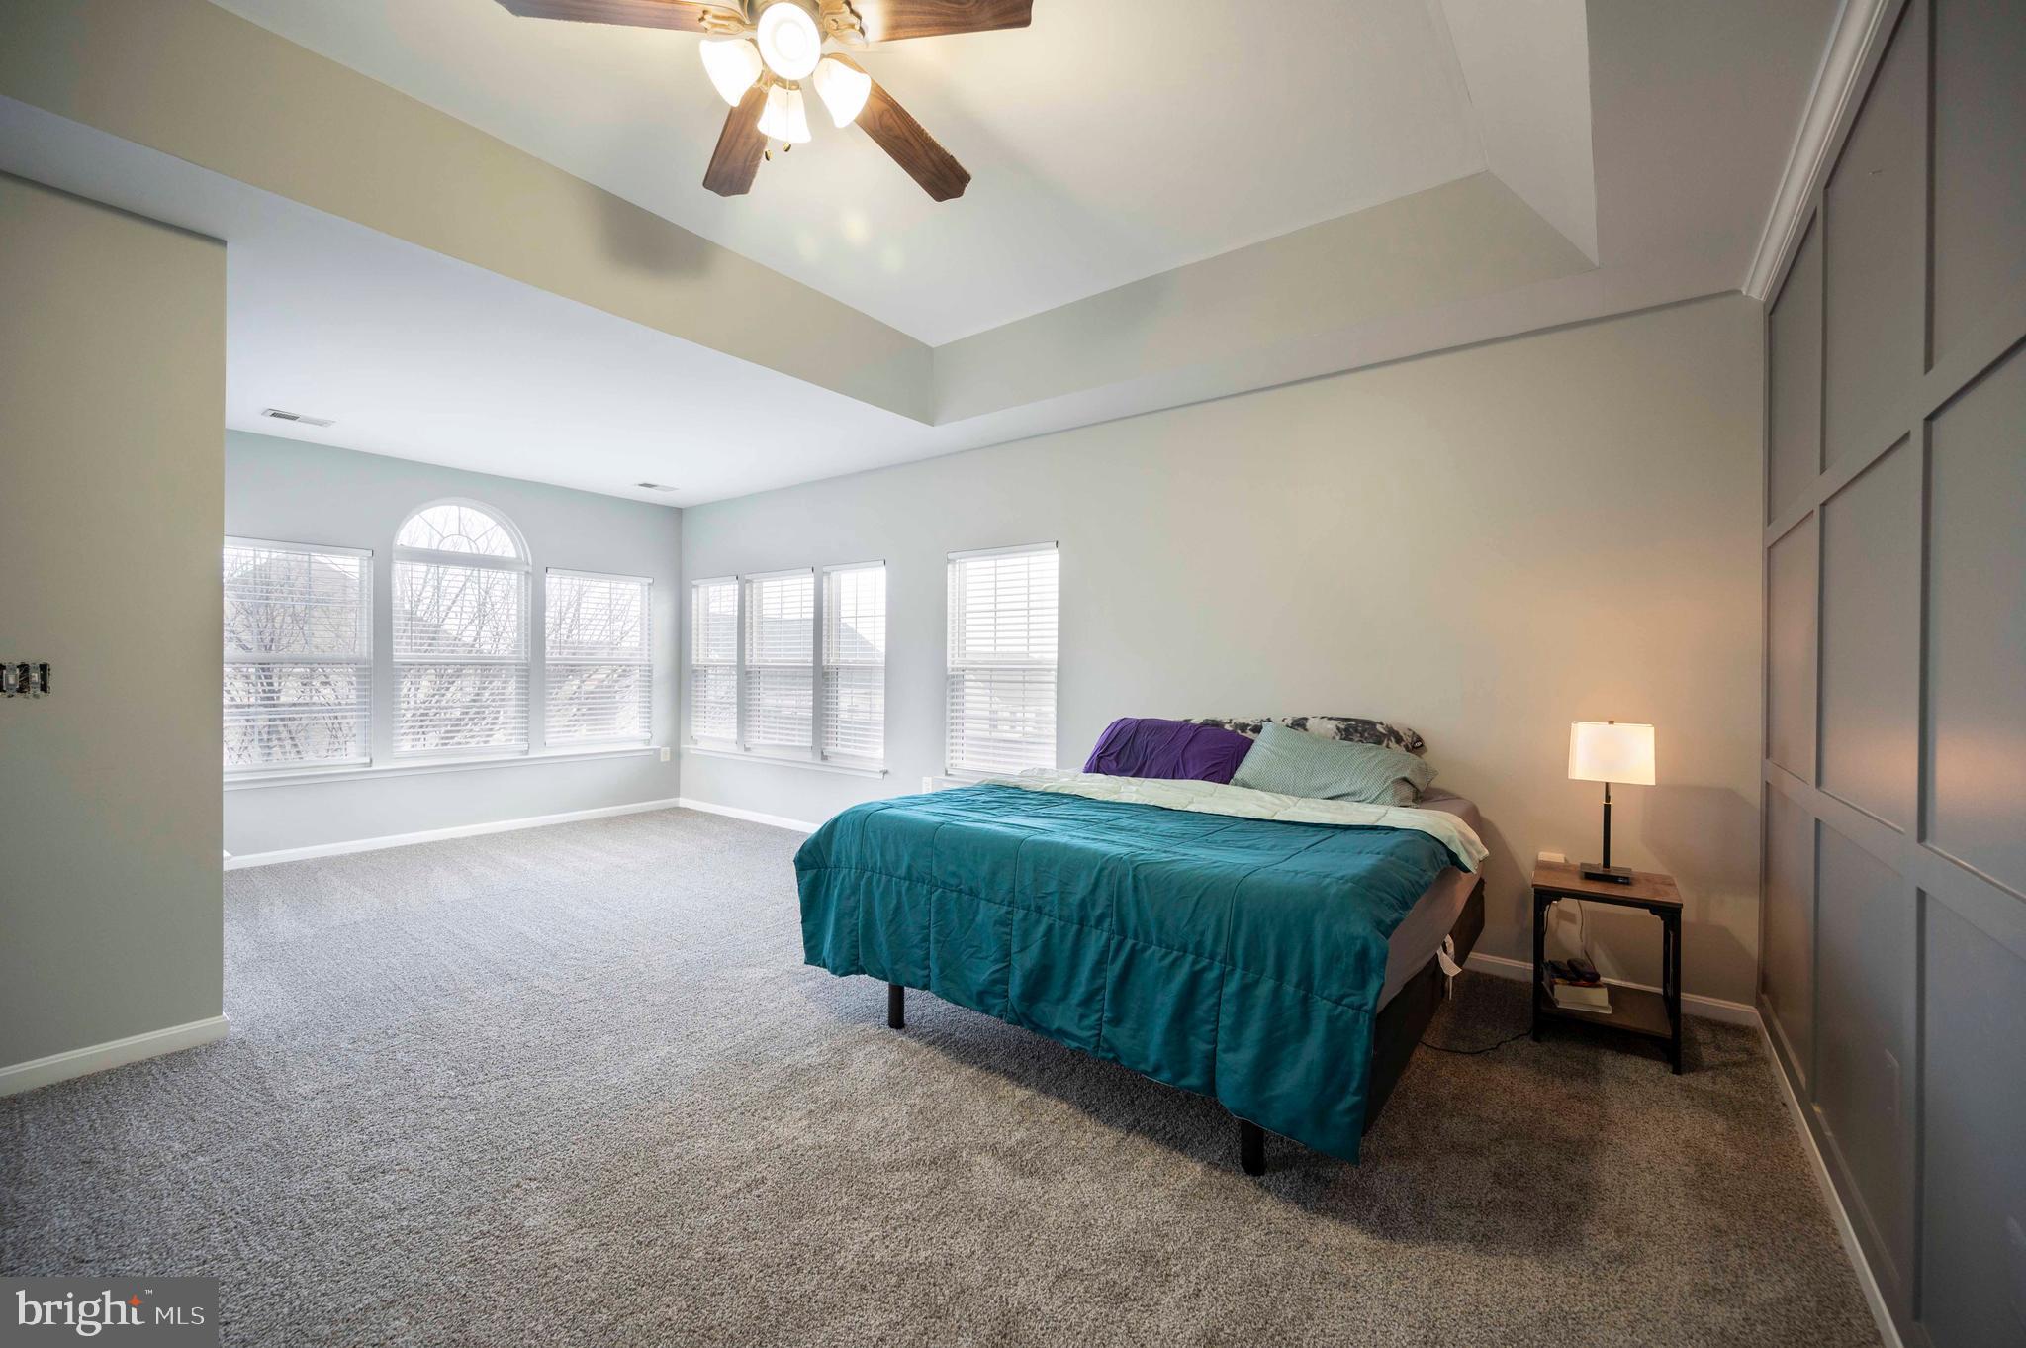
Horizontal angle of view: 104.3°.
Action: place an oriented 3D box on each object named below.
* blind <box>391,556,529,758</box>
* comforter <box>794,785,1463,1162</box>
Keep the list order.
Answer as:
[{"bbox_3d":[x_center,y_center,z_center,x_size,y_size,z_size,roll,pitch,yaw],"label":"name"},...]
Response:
[{"bbox_3d":[-4.110,-0.083,5.904,0.060,1.411,0.889,1,1,37],"label":"blind"},{"bbox_3d":[0.343,0.772,2.723,1.989,0.566,1.163,1,1,37],"label":"comforter"}]

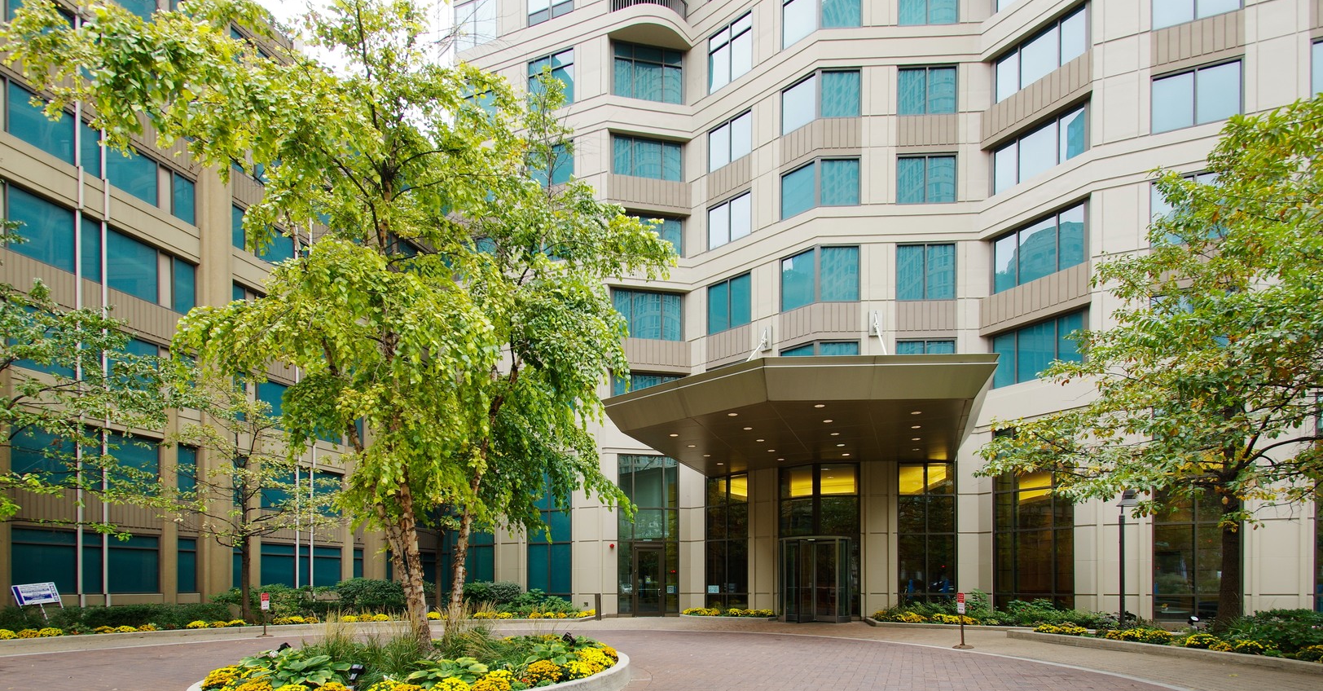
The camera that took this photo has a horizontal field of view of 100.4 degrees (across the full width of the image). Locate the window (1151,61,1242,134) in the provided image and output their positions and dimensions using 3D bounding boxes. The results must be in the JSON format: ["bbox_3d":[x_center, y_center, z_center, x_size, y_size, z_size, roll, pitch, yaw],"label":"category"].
[{"bbox_3d":[13.794,-6.434,14.171,1.893,1.629,0.200,-1,-2,19],"label":"window"}]

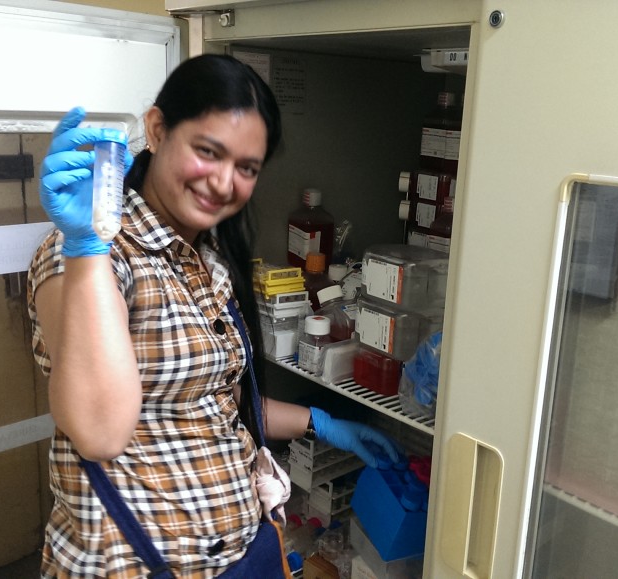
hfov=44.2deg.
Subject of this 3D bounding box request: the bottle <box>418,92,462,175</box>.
[{"bbox_3d":[0.266,-0.302,1.505,0.074,0.163,0.074,-10,18,-39],"label":"bottle"}]

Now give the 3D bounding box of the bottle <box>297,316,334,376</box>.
[{"bbox_3d":[0.015,0.096,1.302,0.052,0.088,0.052,-10,18,-39],"label":"bottle"}]

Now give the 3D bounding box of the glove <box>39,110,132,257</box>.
[{"bbox_3d":[-0.230,-0.111,0.785,0.097,0.152,0.085,-2,15,-15],"label":"glove"}]

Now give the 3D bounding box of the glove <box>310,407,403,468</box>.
[{"bbox_3d":[0.074,0.241,1.240,0.152,0.066,0.072,29,6,-19],"label":"glove"}]

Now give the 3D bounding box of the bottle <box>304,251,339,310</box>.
[{"bbox_3d":[0.011,0.016,1.453,0.074,0.165,0.074,-10,18,-39],"label":"bottle"}]

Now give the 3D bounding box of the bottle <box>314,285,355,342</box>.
[{"bbox_3d":[0.053,0.062,1.350,0.062,0.137,0.062,-23,10,-38],"label":"bottle"}]

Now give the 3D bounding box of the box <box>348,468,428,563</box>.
[{"bbox_3d":[0.162,0.360,1.278,0.125,0.086,0.175,-2,15,-16],"label":"box"}]

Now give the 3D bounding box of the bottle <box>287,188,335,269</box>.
[{"bbox_3d":[0.006,-0.120,1.550,0.074,0.165,0.074,-7,17,-33],"label":"bottle"}]

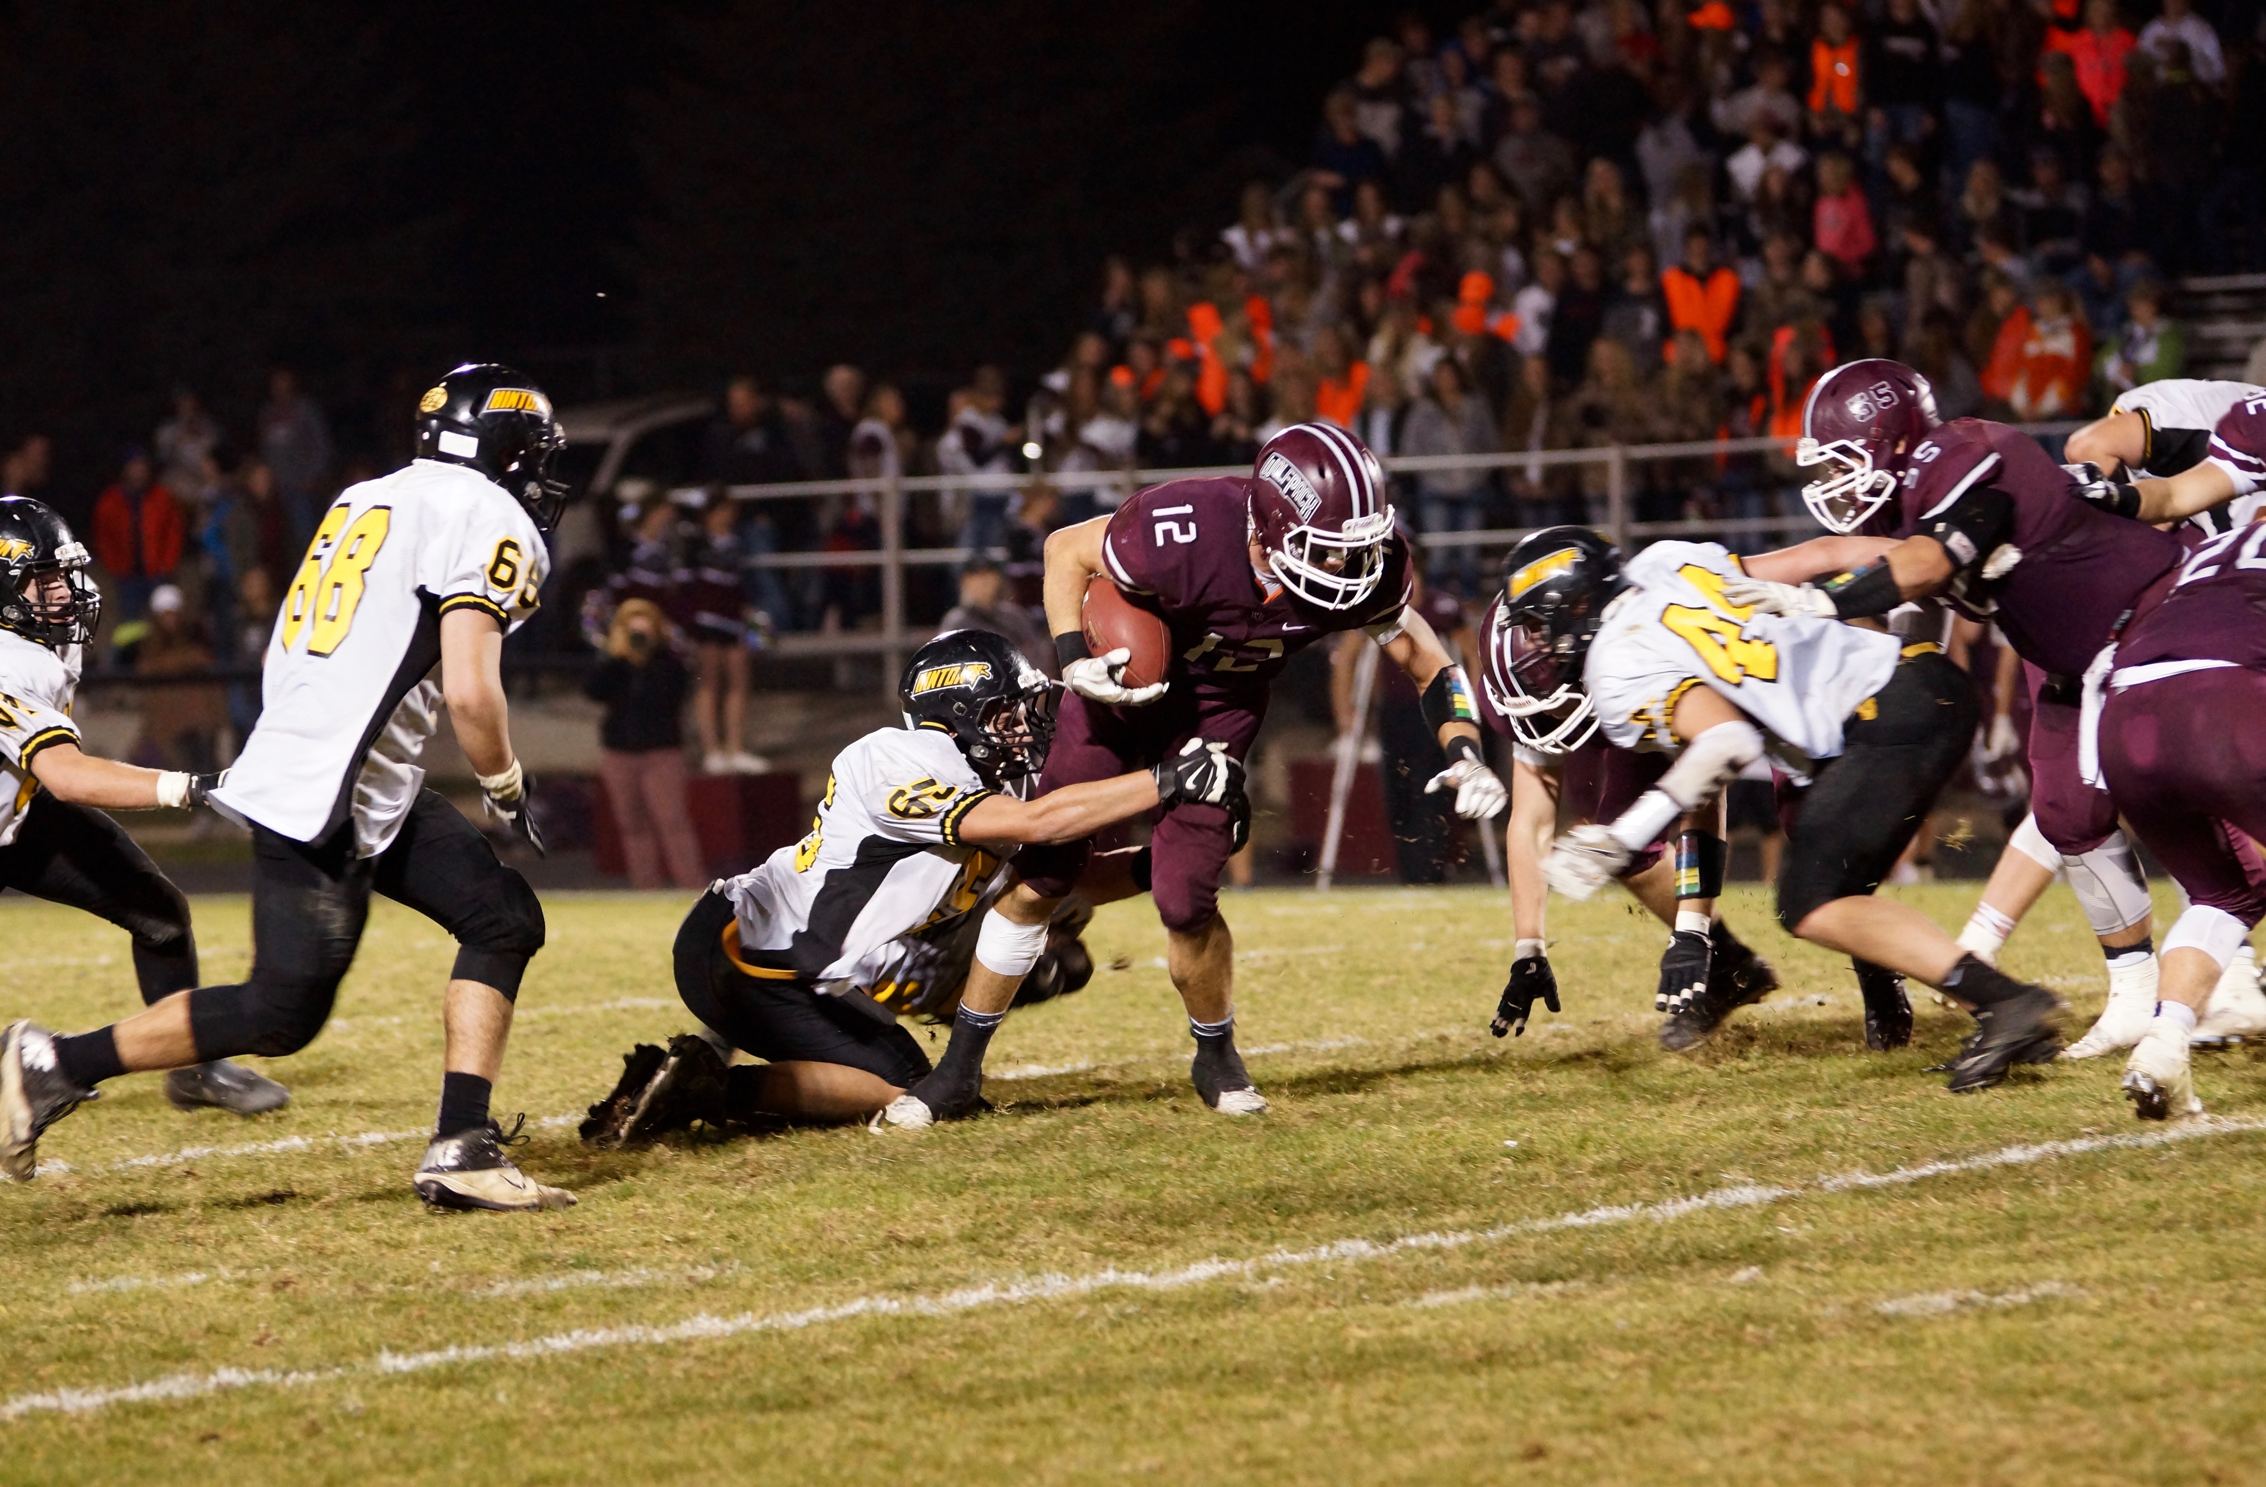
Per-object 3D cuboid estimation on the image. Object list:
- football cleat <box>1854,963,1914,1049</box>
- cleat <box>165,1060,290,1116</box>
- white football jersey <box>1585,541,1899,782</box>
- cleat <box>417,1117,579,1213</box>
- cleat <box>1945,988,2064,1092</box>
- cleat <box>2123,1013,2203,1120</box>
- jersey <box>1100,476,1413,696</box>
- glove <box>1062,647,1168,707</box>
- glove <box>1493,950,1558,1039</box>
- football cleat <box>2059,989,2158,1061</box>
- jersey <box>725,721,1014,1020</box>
[{"bbox_3d":[1.721,0.611,30.200,0.110,0.140,0.290,3,32,15],"label":"football cleat"},{"bbox_3d":[-2.083,0.786,30.400,0.300,0.130,0.105,2,1,15],"label":"cleat"},{"bbox_3d":[1.352,-0.184,29.300,0.720,0.380,0.520,16,41,16],"label":"white football jersey"},{"bbox_3d":[-1.265,0.839,26.200,0.315,0.155,0.110,0,0,-12],"label":"cleat"},{"bbox_3d":[1.992,0.676,30.200,0.305,0.140,0.110,-27,0,-3],"label":"cleat"},{"bbox_3d":[2.274,0.716,29.200,0.110,0.160,0.300,0,-3,28],"label":"cleat"},{"bbox_3d":[0.268,-0.335,28.400,0.580,0.360,0.620,8,-38,-32],"label":"jersey"},{"bbox_3d":[-0.040,-0.140,28.200,0.210,0.120,0.110,15,40,3],"label":"glove"},{"bbox_3d":[0.928,0.594,31.200,0.140,0.205,0.070,16,0,9],"label":"glove"},{"bbox_3d":[2.201,0.639,29.800,0.290,0.150,0.110,-11,7,-40],"label":"football cleat"},{"bbox_3d":[-0.532,0.262,27.500,0.480,0.580,0.560,44,0,3],"label":"jersey"}]

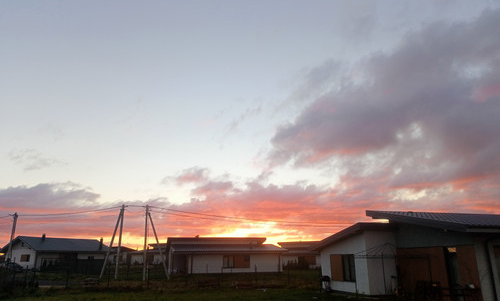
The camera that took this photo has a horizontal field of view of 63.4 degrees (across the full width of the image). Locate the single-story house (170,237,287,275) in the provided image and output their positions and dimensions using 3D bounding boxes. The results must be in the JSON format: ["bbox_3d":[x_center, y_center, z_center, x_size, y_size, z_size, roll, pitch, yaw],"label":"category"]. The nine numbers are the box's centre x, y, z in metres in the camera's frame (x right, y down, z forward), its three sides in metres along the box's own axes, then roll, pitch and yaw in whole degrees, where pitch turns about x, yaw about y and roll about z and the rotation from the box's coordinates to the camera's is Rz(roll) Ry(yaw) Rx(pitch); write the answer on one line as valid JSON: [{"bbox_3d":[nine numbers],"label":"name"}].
[{"bbox_3d":[-3.812,15.305,59.011,15.700,4.900,10.300,5,-15,-17],"label":"single-story house"}]

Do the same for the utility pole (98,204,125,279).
[{"bbox_3d":[-13.756,9.094,40.468,1.790,7.300,0.350,0,-15,0],"label":"utility pole"}]

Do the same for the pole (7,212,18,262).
[{"bbox_3d":[-28.854,11.244,48.975,0.320,7.350,0.320,8,-17,-29],"label":"pole"}]

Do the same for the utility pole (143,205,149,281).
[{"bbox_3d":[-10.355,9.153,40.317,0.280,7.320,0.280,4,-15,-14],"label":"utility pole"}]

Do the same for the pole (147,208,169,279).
[{"bbox_3d":[-9.113,9.578,40.650,0.280,7.000,0.280,-18,-7,-5],"label":"pole"}]

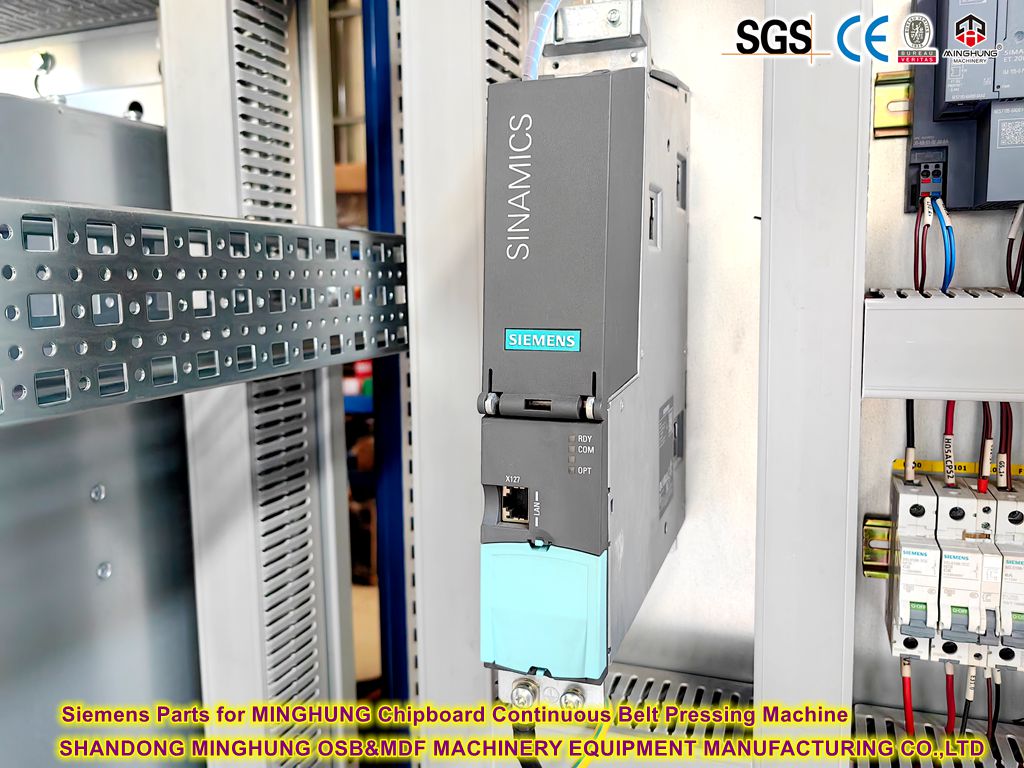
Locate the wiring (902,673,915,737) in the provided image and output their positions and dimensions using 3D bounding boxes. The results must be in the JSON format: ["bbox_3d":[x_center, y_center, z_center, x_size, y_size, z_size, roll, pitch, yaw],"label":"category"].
[{"bbox_3d":[0.226,0.184,0.455,0.005,0.039,0.005,-6,8,21],"label":"wiring"}]

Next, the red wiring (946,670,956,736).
[{"bbox_3d":[0.246,0.180,0.449,0.005,0.041,0.005,-3,12,20],"label":"red wiring"}]

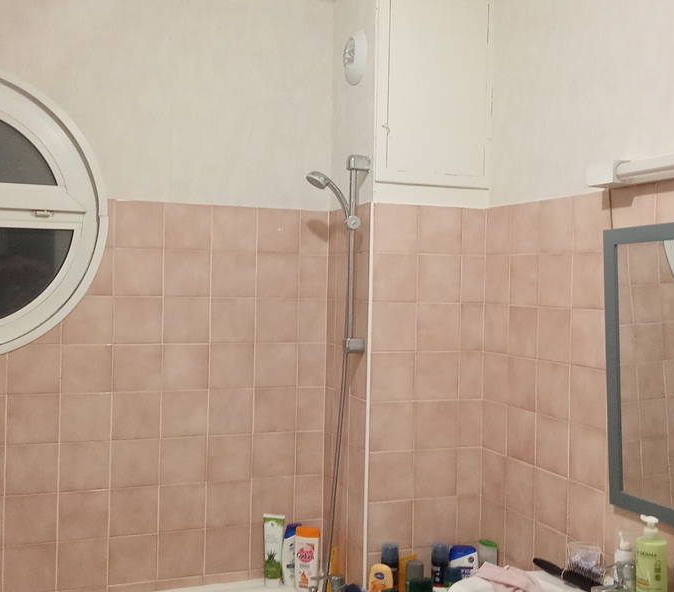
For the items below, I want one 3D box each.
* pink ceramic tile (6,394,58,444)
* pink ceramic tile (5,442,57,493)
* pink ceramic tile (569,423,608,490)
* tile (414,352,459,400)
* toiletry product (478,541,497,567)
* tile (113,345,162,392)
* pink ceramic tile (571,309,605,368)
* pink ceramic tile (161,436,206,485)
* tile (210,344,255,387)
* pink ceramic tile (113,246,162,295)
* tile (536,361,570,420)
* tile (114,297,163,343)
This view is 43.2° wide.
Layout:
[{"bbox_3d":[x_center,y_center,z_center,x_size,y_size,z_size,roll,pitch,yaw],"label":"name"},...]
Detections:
[{"bbox_3d":[-0.926,0.376,2.608,0.150,0.150,0.010,1,1,-21],"label":"pink ceramic tile"},{"bbox_3d":[-0.913,0.519,2.554,0.149,0.149,0.010,1,1,-21],"label":"pink ceramic tile"},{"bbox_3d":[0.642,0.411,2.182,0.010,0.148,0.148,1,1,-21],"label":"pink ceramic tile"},{"bbox_3d":[0.312,0.251,2.655,0.150,0.150,0.010,1,1,-21],"label":"tile"},{"bbox_3d":[0.448,0.835,2.541,0.065,0.200,0.040,2,1,38],"label":"toiletry product"},{"bbox_3d":[-0.637,0.228,2.716,0.150,0.150,0.010,1,1,-21],"label":"tile"},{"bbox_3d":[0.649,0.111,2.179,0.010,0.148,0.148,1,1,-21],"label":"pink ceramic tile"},{"bbox_3d":[-0.494,0.532,2.741,0.149,0.149,0.009,1,1,-21],"label":"pink ceramic tile"},{"bbox_3d":[-0.347,0.232,2.797,0.150,0.150,0.010,1,1,-21],"label":"tile"},{"bbox_3d":[-0.624,-0.077,2.686,0.150,0.150,0.010,1,1,-21],"label":"pink ceramic tile"},{"bbox_3d":[0.600,0.261,2.348,0.009,0.149,0.149,1,1,-21],"label":"tile"},{"bbox_3d":[-0.627,0.075,2.687,0.150,0.150,0.010,1,1,-21],"label":"tile"}]

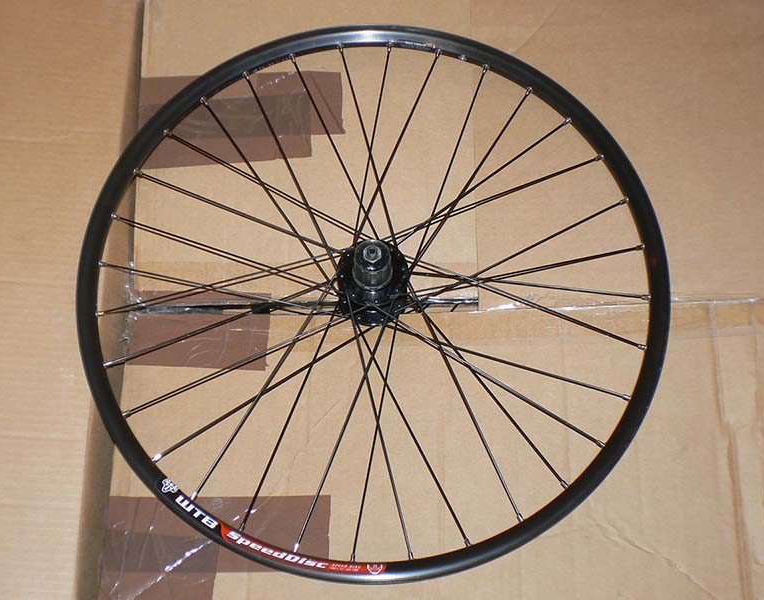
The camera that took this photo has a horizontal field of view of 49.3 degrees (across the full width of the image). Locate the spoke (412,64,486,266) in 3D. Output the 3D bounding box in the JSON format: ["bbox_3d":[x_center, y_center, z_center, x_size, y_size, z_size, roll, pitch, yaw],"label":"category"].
[{"bbox_3d":[0.069,-0.138,0.837,0.003,0.003,0.254,19,68,6],"label":"spoke"}]

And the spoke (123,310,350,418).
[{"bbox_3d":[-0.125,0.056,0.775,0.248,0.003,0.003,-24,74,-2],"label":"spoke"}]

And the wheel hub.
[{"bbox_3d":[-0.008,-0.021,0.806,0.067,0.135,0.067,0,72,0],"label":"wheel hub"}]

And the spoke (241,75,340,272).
[{"bbox_3d":[-0.092,-0.133,0.836,0.003,0.003,0.252,-23,69,-7],"label":"spoke"}]

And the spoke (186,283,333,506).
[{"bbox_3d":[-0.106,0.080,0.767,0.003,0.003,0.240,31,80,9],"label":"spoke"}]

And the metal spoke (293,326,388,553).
[{"bbox_3d":[-0.032,0.111,0.757,0.003,0.003,0.241,20,78,6],"label":"metal spoke"}]

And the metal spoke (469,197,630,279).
[{"bbox_3d":[0.131,-0.044,0.835,0.257,0.003,0.003,-26,74,0],"label":"metal spoke"}]

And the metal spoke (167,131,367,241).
[{"bbox_3d":[-0.115,-0.114,0.829,0.253,0.003,0.003,29,74,14],"label":"metal spoke"}]

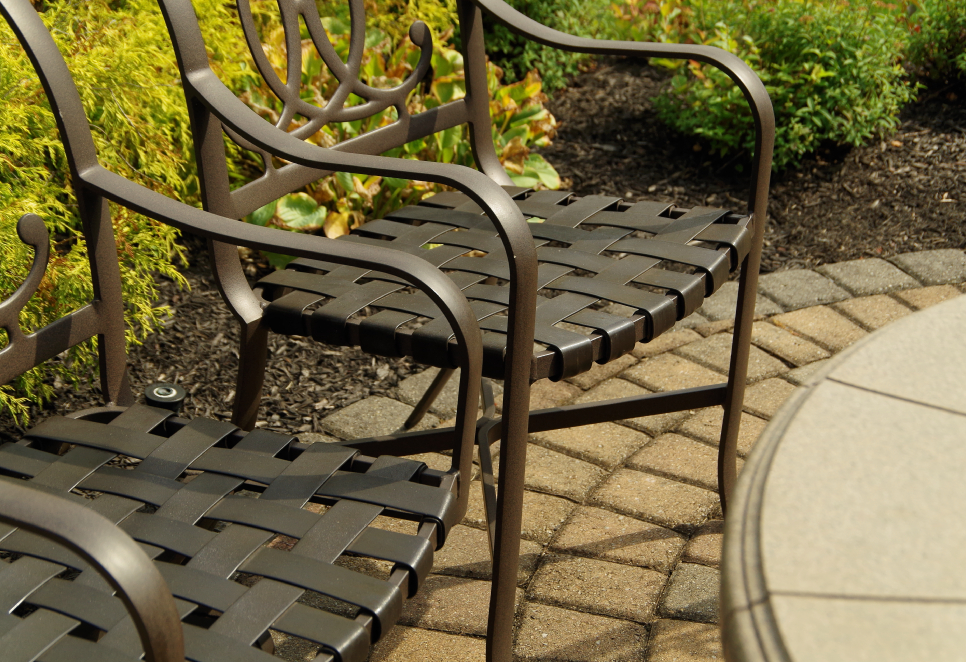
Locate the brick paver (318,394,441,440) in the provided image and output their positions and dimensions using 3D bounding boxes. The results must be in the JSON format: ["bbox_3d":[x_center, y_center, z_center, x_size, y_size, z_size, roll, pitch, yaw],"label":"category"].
[{"bbox_3d":[-0.174,0.181,3.392,0.155,0.060,0.141,20,30,35],"label":"brick paver"}]

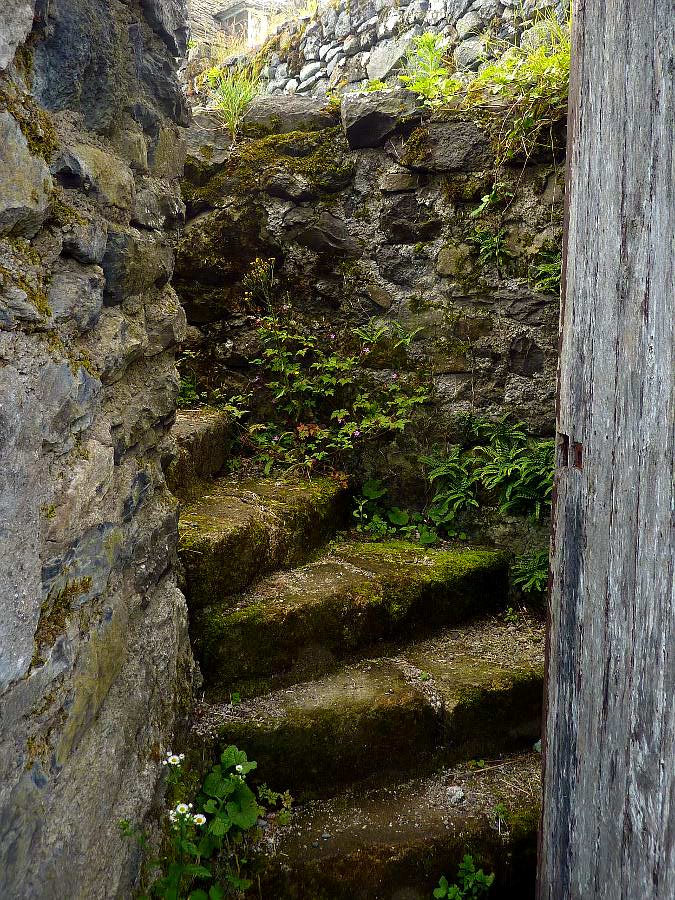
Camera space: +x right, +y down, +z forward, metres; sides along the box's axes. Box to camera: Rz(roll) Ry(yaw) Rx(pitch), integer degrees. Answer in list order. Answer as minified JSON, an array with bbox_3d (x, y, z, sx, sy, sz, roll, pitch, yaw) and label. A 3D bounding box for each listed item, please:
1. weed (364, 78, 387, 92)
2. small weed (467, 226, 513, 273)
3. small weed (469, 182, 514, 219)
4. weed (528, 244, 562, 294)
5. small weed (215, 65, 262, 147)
[{"bbox_3d":[0.180,-1.703,3.050,0.123,0.064,0.100,0,6,0],"label":"weed"},{"bbox_3d":[0.621,-0.819,2.660,0.170,0.172,0.120,0,6,0],"label":"small weed"},{"bbox_3d":[0.629,-1.020,2.660,0.173,0.129,0.100,0,6,0],"label":"small weed"},{"bbox_3d":[0.853,-0.726,2.620,0.143,0.187,0.120,0,6,0],"label":"weed"},{"bbox_3d":[-0.452,-1.569,2.950,0.189,0.316,0.190,0,6,0],"label":"small weed"}]

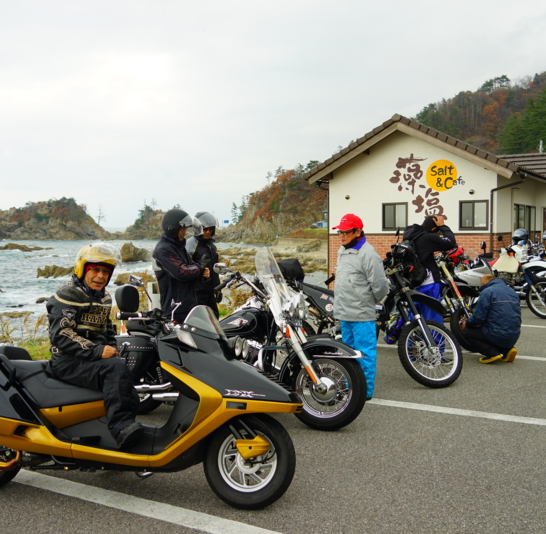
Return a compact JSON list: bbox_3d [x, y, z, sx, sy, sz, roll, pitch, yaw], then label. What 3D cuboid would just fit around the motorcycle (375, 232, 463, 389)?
[{"bbox_3d":[0.856,0.477,6.150,2.120,1.400,0.820,1,4,15],"label":"motorcycle"}]

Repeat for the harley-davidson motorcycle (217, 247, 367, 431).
[{"bbox_3d":[-0.372,0.548,4.891,2.400,1.450,0.920,1,4,16],"label":"harley-davidson motorcycle"}]

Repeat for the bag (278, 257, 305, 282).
[{"bbox_3d":[0.187,0.060,6.400,0.300,0.250,0.260,1,4,15],"label":"bag"}]

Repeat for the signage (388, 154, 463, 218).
[{"bbox_3d":[4.166,-2.185,16.391,2.155,1.828,0.050,2,5,34],"label":"signage"}]

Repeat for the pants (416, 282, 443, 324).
[{"bbox_3d":[1.801,0.626,6.950,0.380,0.880,0.380,-1,4,-17],"label":"pants"}]

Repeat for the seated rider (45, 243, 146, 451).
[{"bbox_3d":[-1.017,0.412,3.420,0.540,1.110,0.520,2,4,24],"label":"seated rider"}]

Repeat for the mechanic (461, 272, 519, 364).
[{"bbox_3d":[2.591,0.604,7.150,0.680,1.020,0.540,3,5,40],"label":"mechanic"}]

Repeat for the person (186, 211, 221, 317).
[{"bbox_3d":[-0.756,0.289,6.484,0.520,1.760,0.370,-3,5,-36],"label":"person"}]

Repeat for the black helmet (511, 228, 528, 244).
[{"bbox_3d":[4.271,-0.527,10.400,0.300,0.260,0.260,-3,4,-35],"label":"black helmet"}]

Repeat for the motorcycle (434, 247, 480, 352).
[{"bbox_3d":[1.737,0.441,7.653,2.150,1.250,0.820,0,4,14],"label":"motorcycle"}]

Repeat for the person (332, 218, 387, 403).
[{"bbox_3d":[0.805,0.371,5.488,0.350,1.700,0.490,-3,4,-27],"label":"person"}]

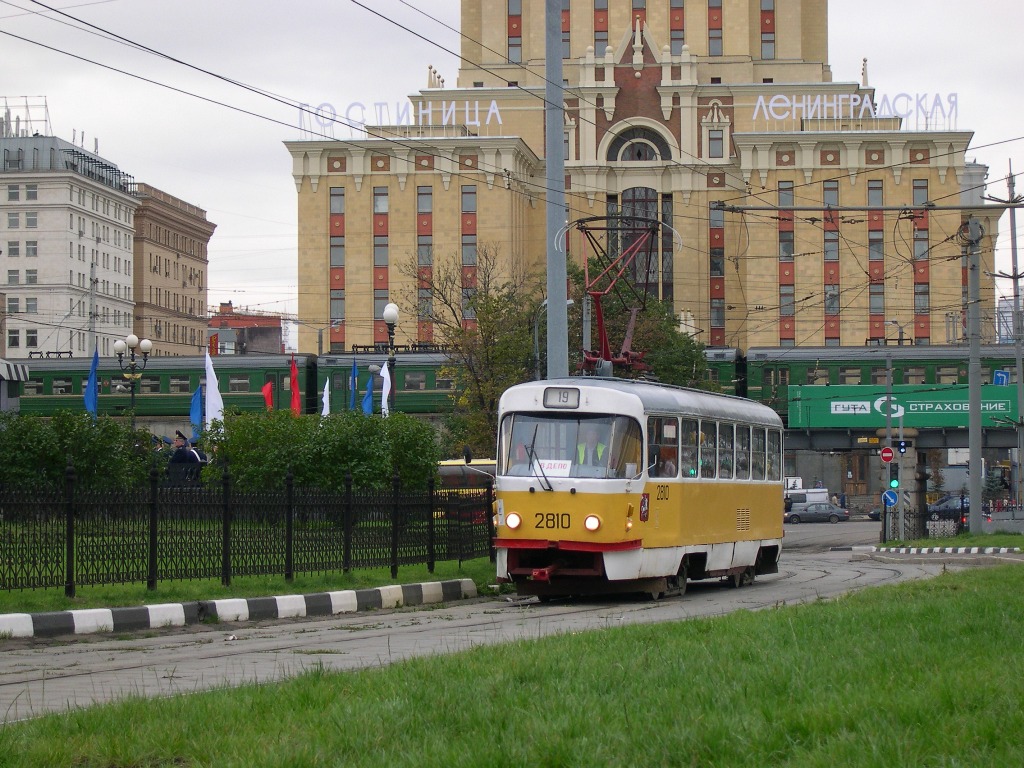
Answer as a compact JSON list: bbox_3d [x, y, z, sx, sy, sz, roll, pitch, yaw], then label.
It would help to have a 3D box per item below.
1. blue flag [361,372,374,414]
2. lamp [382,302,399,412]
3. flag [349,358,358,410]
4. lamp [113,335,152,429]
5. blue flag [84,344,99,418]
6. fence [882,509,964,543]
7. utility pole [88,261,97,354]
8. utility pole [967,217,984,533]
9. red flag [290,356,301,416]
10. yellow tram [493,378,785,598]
[{"bbox_3d":[-4.071,0.282,95.000,0.400,1.350,0.220,0,-2,0],"label":"blue flag"},{"bbox_3d":[-3.475,0.895,96.899,0.450,6.480,1.250,0,-2,-6],"label":"lamp"},{"bbox_3d":[-4.042,0.089,86.000,0.270,1.500,0.200,0,-2,0],"label":"flag"},{"bbox_3d":[-12.810,1.490,113.899,1.340,6.460,0.500,0,-2,0],"label":"lamp"},{"bbox_3d":[-9.874,-0.035,79.000,0.380,1.800,0.200,0,-2,0],"label":"blue flag"},{"bbox_3d":[13.789,4.741,113.000,2.900,1.220,0.120,0,-2,0],"label":"fence"},{"bbox_3d":[-23.107,-1.697,185.841,0.400,10.240,0.400,0,-2,0],"label":"utility pole"},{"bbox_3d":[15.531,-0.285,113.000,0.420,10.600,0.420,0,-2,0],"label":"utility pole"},{"bbox_3d":[-5.264,0.097,82.000,0.270,1.600,0.200,0,-2,0],"label":"red flag"},{"bbox_3d":[2.200,1.630,51.400,2.500,3.080,14.000,-1,-2,13],"label":"yellow tram"}]

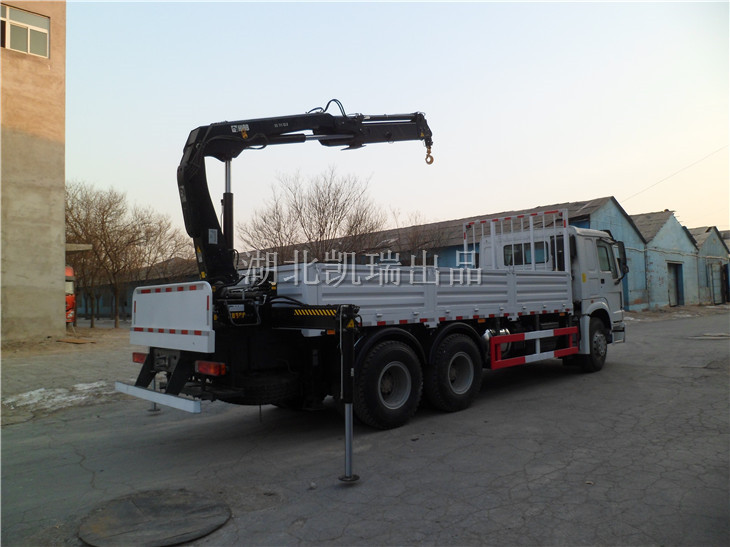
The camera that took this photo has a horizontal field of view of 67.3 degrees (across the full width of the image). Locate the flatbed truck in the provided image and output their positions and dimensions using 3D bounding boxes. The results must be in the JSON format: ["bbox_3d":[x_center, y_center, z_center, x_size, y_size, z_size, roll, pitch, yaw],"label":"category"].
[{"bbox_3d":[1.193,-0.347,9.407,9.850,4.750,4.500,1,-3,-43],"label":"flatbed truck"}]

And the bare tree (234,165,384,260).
[{"bbox_3d":[-3.128,-1.690,33.786,9.000,9.780,8.200,-2,-3,0],"label":"bare tree"}]

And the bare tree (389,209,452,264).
[{"bbox_3d":[3.776,-0.551,36.838,4.200,7.410,4.000,-2,-3,0],"label":"bare tree"}]

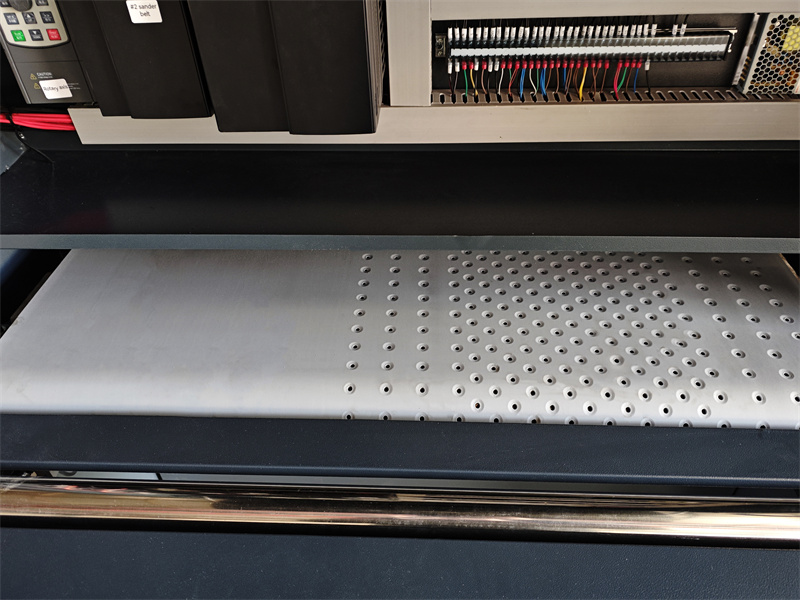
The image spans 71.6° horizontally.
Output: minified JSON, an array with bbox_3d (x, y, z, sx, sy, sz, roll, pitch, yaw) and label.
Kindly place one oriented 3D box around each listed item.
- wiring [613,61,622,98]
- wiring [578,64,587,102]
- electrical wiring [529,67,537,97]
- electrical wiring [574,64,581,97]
[{"bbox_3d":[0.233,-0.235,0.594,0.008,0.037,0.015,0,36,4],"label":"wiring"},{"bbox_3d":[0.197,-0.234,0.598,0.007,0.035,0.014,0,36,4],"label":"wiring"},{"bbox_3d":[0.145,-0.238,0.605,0.007,0.030,0.011,0,36,4],"label":"electrical wiring"},{"bbox_3d":[0.192,-0.238,0.601,0.006,0.030,0.011,0,36,4],"label":"electrical wiring"}]

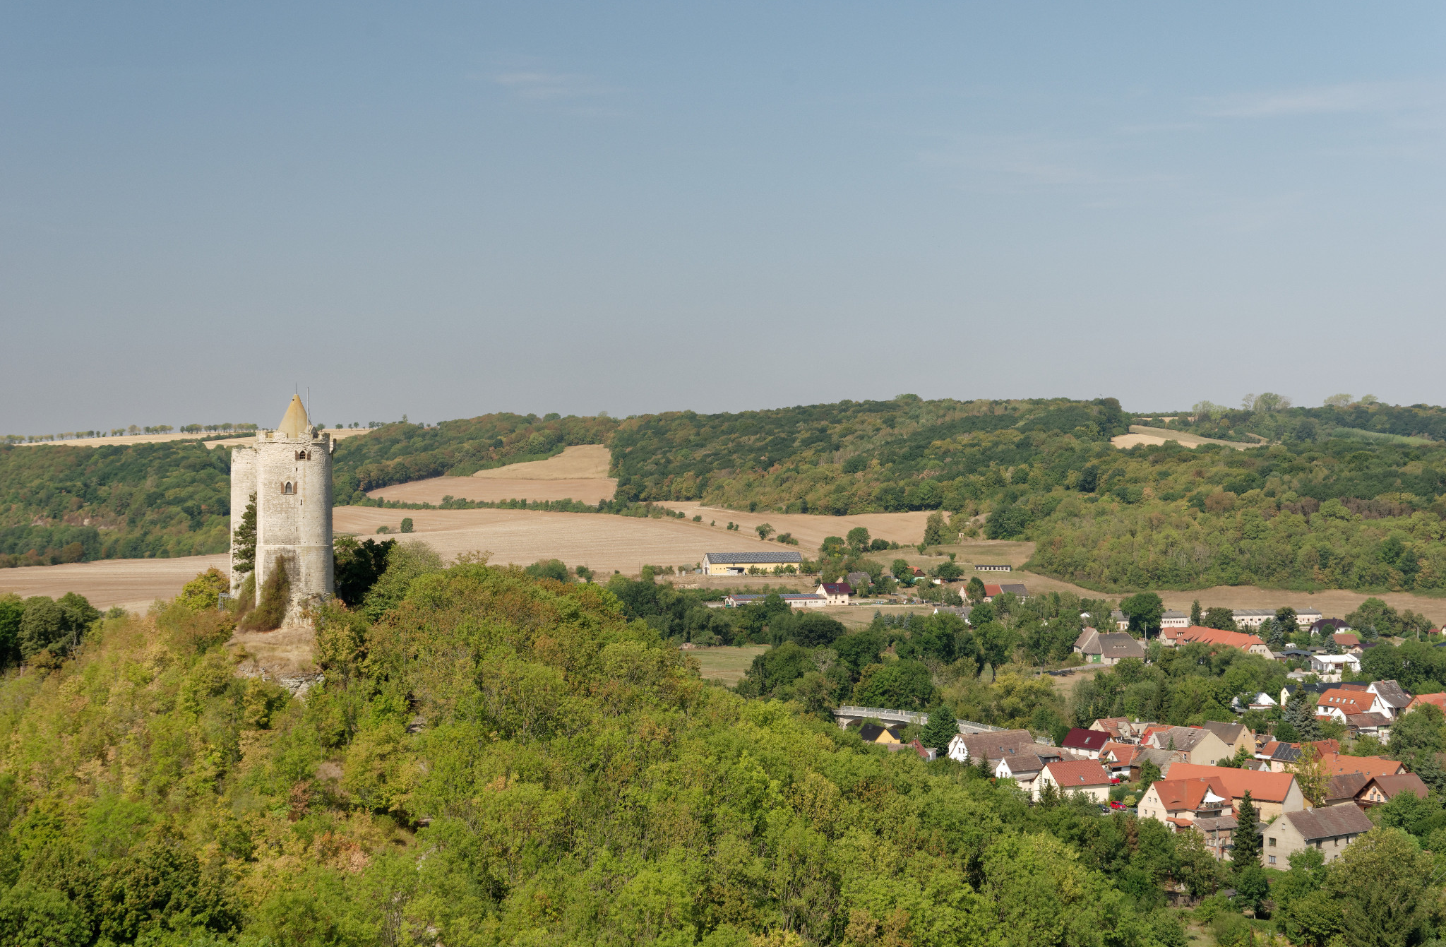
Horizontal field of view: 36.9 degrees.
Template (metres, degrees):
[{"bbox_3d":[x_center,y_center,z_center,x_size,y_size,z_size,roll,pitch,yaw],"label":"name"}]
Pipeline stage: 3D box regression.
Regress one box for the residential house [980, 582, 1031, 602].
[{"bbox_3d":[132.560,56.870,1020.510,21.000,8.500,10.000,0,1,-27],"label":"residential house"}]

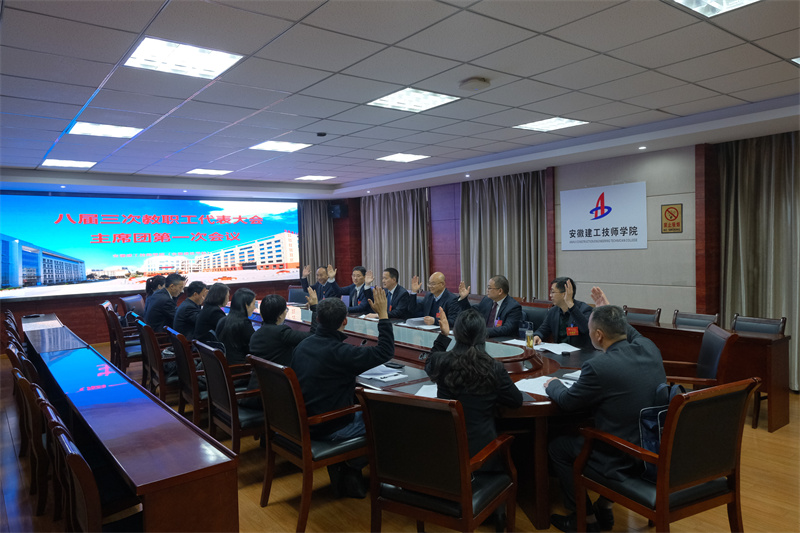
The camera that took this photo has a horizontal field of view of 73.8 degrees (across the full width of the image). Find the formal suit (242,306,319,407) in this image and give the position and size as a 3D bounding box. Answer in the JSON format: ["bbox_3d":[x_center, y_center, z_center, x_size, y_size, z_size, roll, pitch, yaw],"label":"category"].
[{"bbox_3d":[-0.898,0.680,3.990,0.540,0.720,0.520,-4,4,-38],"label":"formal suit"}]

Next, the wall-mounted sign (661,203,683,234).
[{"bbox_3d":[3.142,-0.550,6.161,0.015,0.335,0.240,-4,4,-38],"label":"wall-mounted sign"}]

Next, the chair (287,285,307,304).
[{"bbox_3d":[-1.754,0.820,8.565,0.570,0.960,0.610,0,3,29],"label":"chair"}]

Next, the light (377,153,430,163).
[{"bbox_3d":[0.052,-1.492,7.289,0.590,0.070,0.590,-4,4,-38],"label":"light"}]

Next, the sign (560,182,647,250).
[{"bbox_3d":[2.581,-0.616,6.837,0.040,0.800,1.200,-4,4,-38],"label":"sign"}]

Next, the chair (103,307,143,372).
[{"bbox_3d":[-3.156,0.970,6.411,0.610,0.960,0.570,-4,4,-38],"label":"chair"}]

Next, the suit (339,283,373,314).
[{"bbox_3d":[-0.586,0.525,7.496,0.540,0.660,0.450,1,4,41],"label":"suit"}]

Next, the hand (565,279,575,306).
[{"bbox_3d":[1.415,0.217,4.450,0.060,0.215,0.085,-4,4,-35],"label":"hand"}]

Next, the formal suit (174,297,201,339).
[{"bbox_3d":[-2.333,0.671,5.889,0.450,0.660,0.500,-4,4,-38],"label":"formal suit"}]

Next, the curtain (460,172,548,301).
[{"bbox_3d":[1.583,-0.132,8.400,0.150,2.600,1.800,-4,4,-38],"label":"curtain"}]

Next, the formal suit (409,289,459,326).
[{"bbox_3d":[0.425,0.518,6.335,0.560,0.570,0.400,0,3,27],"label":"formal suit"}]

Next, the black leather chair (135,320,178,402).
[{"bbox_3d":[-2.128,0.991,5.169,0.620,0.980,0.570,-4,4,-38],"label":"black leather chair"}]

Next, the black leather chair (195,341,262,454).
[{"bbox_3d":[-1.162,1.033,4.010,0.610,0.960,0.570,-4,4,-38],"label":"black leather chair"}]

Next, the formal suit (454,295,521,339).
[{"bbox_3d":[0.879,0.578,5.481,0.450,0.660,0.570,-4,3,-32],"label":"formal suit"}]

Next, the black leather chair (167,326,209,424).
[{"bbox_3d":[-1.690,1.012,4.727,0.610,0.960,0.570,-4,4,-38],"label":"black leather chair"}]

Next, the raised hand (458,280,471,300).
[{"bbox_3d":[0.680,0.237,5.601,0.115,0.195,0.070,-1,3,18],"label":"raised hand"}]

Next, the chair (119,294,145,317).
[{"bbox_3d":[-3.526,0.914,7.616,0.620,0.980,0.570,-2,3,5],"label":"chair"}]

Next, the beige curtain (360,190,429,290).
[{"bbox_3d":[-0.143,-0.157,10.623,0.150,2.580,2.150,-4,4,-38],"label":"beige curtain"}]

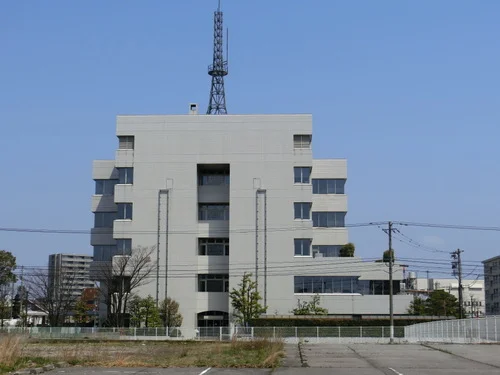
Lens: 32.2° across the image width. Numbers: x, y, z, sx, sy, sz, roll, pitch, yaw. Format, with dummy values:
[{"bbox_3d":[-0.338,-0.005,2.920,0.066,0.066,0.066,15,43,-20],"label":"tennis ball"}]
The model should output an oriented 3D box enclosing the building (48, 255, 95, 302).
[{"bbox_3d":[-94.917,56.890,459.204,19.000,40.602,17.000,7,-11,-33],"label":"building"}]

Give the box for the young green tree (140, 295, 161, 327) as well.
[{"bbox_3d":[-9.893,12.790,86.063,1.990,4.301,1.990,0,-9,0],"label":"young green tree"}]

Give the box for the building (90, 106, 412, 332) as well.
[{"bbox_3d":[0.372,5.825,105.992,37.000,25.099,27.000,0,-10,3],"label":"building"}]

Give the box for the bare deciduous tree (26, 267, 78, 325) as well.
[{"bbox_3d":[-20.361,11.880,89.250,5.770,7.064,5.480,0,-9,0],"label":"bare deciduous tree"}]

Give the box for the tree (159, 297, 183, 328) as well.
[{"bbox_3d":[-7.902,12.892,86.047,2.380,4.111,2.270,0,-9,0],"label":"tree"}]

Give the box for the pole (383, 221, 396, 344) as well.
[{"bbox_3d":[12.591,8.472,77.675,1.200,11.020,0.600,0,-9,0],"label":"pole"}]

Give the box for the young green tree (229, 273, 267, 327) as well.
[{"bbox_3d":[-0.150,11.649,85.246,3.550,6.560,3.370,0,-9,0],"label":"young green tree"}]

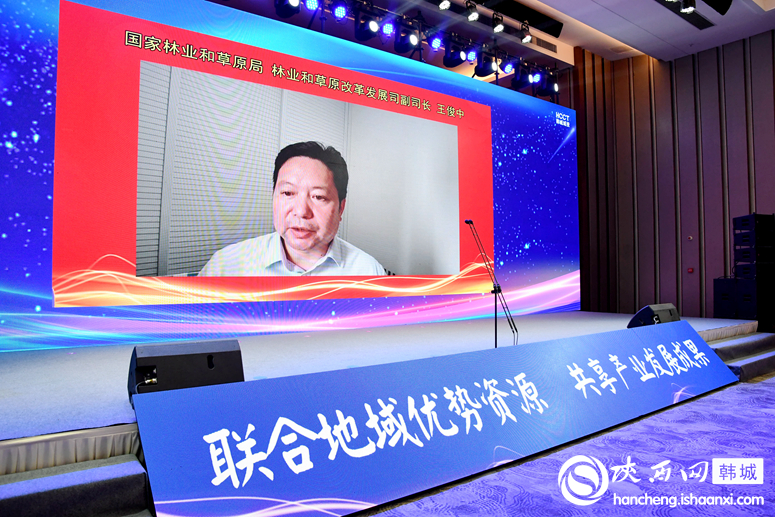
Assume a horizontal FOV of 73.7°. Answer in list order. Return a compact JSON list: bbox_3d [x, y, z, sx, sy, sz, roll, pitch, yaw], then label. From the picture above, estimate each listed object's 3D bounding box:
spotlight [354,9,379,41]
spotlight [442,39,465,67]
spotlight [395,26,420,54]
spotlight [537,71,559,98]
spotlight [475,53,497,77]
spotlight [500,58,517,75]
[{"bbox_3d":[-0.360,-3.989,8.827,0.340,0.440,0.340,1,-3,-38],"label":"spotlight"},{"bbox_3d":[1.269,-3.936,9.940,0.340,0.440,0.340,1,-3,-38],"label":"spotlight"},{"bbox_3d":[0.360,-3.959,9.318,0.340,0.440,0.340,1,-3,-38],"label":"spotlight"},{"bbox_3d":[3.562,-3.858,11.507,0.340,0.440,0.340,1,-3,-38],"label":"spotlight"},{"bbox_3d":[1.976,-3.906,10.423,0.340,0.440,0.340,1,-3,-38],"label":"spotlight"},{"bbox_3d":[2.529,-4.014,10.806,0.240,0.260,0.260,1,39,-38],"label":"spotlight"}]

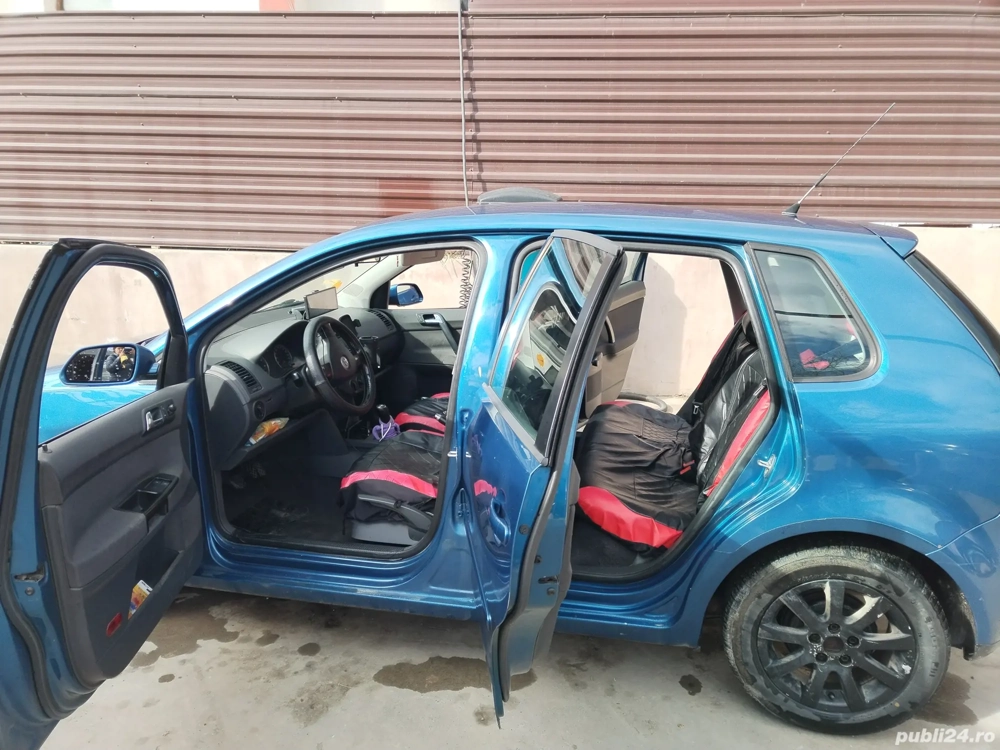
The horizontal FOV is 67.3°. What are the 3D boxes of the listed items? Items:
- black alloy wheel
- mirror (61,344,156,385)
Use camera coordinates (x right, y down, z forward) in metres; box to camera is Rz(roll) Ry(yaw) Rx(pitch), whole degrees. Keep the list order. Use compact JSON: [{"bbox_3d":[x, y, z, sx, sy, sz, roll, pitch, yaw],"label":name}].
[{"bbox_3d":[0.921,0.708,2.096,0.580,0.580,0.190,1,14,15],"label":"black alloy wheel"},{"bbox_3d":[-1.176,-0.033,2.250,0.240,0.128,0.120,-4,13,-6],"label":"mirror"}]

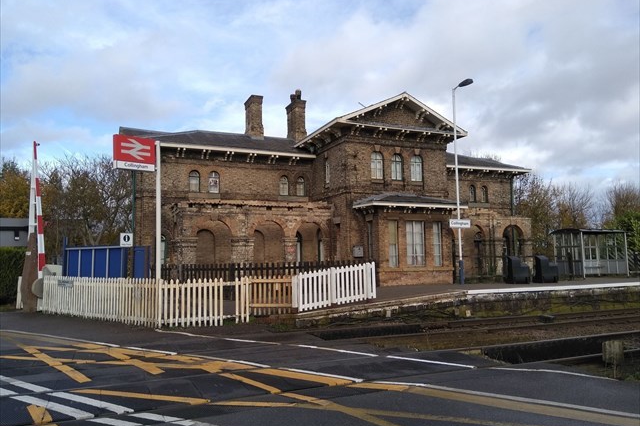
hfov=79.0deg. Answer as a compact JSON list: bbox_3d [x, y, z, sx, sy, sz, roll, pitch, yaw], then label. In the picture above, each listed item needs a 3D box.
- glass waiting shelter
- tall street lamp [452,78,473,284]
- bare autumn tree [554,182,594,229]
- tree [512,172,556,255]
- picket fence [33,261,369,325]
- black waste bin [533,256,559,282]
[{"bbox_3d":[14.653,2.156,20.991,3.888,2.539,1.597,2,-6,-20],"label":"glass waiting shelter"},{"bbox_3d":[6.056,-1.345,16.390,0.350,8.500,0.800,4,-8,-40],"label":"tall street lamp"},{"bbox_3d":[24.953,0.805,37.593,4.500,7.819,4.500,2,-6,-20],"label":"bare autumn tree"},{"bbox_3d":[17.722,0.451,31.612,4.300,7.453,4.300,2,-6,-20],"label":"tree"},{"bbox_3d":[-4.487,2.533,12.178,12.388,1.780,2.375,-2,-6,11],"label":"picket fence"},{"bbox_3d":[9.329,2.319,16.083,0.893,1.140,0.517,2,-6,-20],"label":"black waste bin"}]

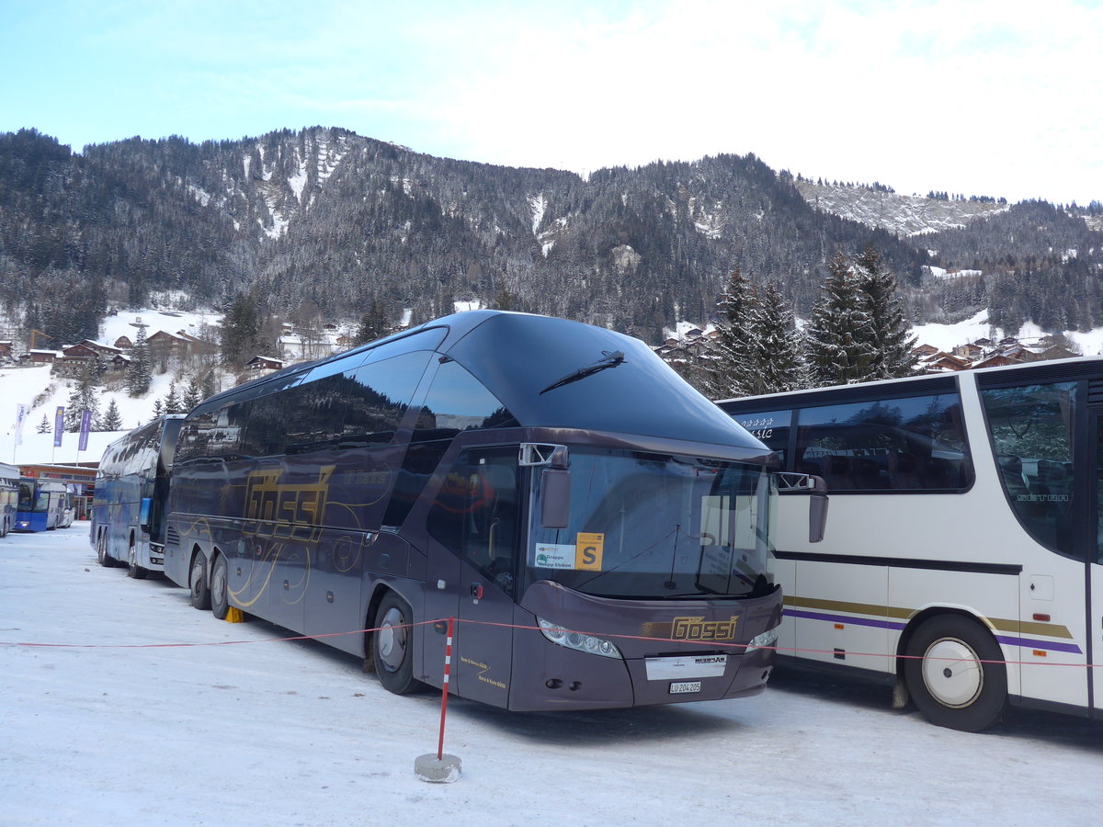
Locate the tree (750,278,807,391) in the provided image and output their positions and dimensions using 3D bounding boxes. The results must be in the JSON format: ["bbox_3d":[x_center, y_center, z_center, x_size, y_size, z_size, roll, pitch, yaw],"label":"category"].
[{"bbox_3d":[13.898,0.017,58.393,5.000,17.080,5.000,0,-6,13],"label":"tree"}]

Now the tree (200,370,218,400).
[{"bbox_3d":[-57.820,-4.436,156.253,2.800,5.950,2.800,4,-7,-20],"label":"tree"}]

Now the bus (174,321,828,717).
[{"bbox_3d":[-2.719,1.189,13.461,2.650,3.970,13.900,6,-7,-33],"label":"bus"}]

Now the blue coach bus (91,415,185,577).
[{"bbox_3d":[-10.818,2.496,26.112,2.580,3.800,13.100,5,-8,-31],"label":"blue coach bus"}]

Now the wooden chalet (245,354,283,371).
[{"bbox_3d":[-69.622,-11.812,224.438,7.000,4.700,7.500,0,-6,11],"label":"wooden chalet"}]

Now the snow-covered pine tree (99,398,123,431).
[{"bbox_3d":[-59.761,0.182,125.555,3.100,4.770,3.100,5,-7,-25],"label":"snow-covered pine tree"}]

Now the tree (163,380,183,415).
[{"bbox_3d":[-55.679,-1.899,135.858,3.200,5.850,3.200,4,-7,-22],"label":"tree"}]

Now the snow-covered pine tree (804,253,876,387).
[{"bbox_3d":[18.248,-0.886,58.506,5.800,19.140,5.800,0,-7,17],"label":"snow-covered pine tree"}]

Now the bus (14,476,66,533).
[{"bbox_3d":[-33.258,5.916,60.022,2.550,3.100,12.000,3,-7,-16],"label":"bus"}]

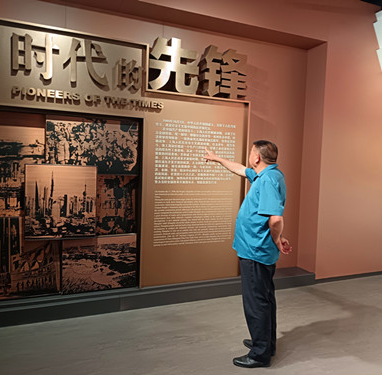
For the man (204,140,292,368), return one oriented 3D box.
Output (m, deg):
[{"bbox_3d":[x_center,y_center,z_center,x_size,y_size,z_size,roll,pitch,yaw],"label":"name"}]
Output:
[{"bbox_3d":[0.470,0.488,2.783,0.700,1.700,0.560,3,4,24],"label":"man"}]

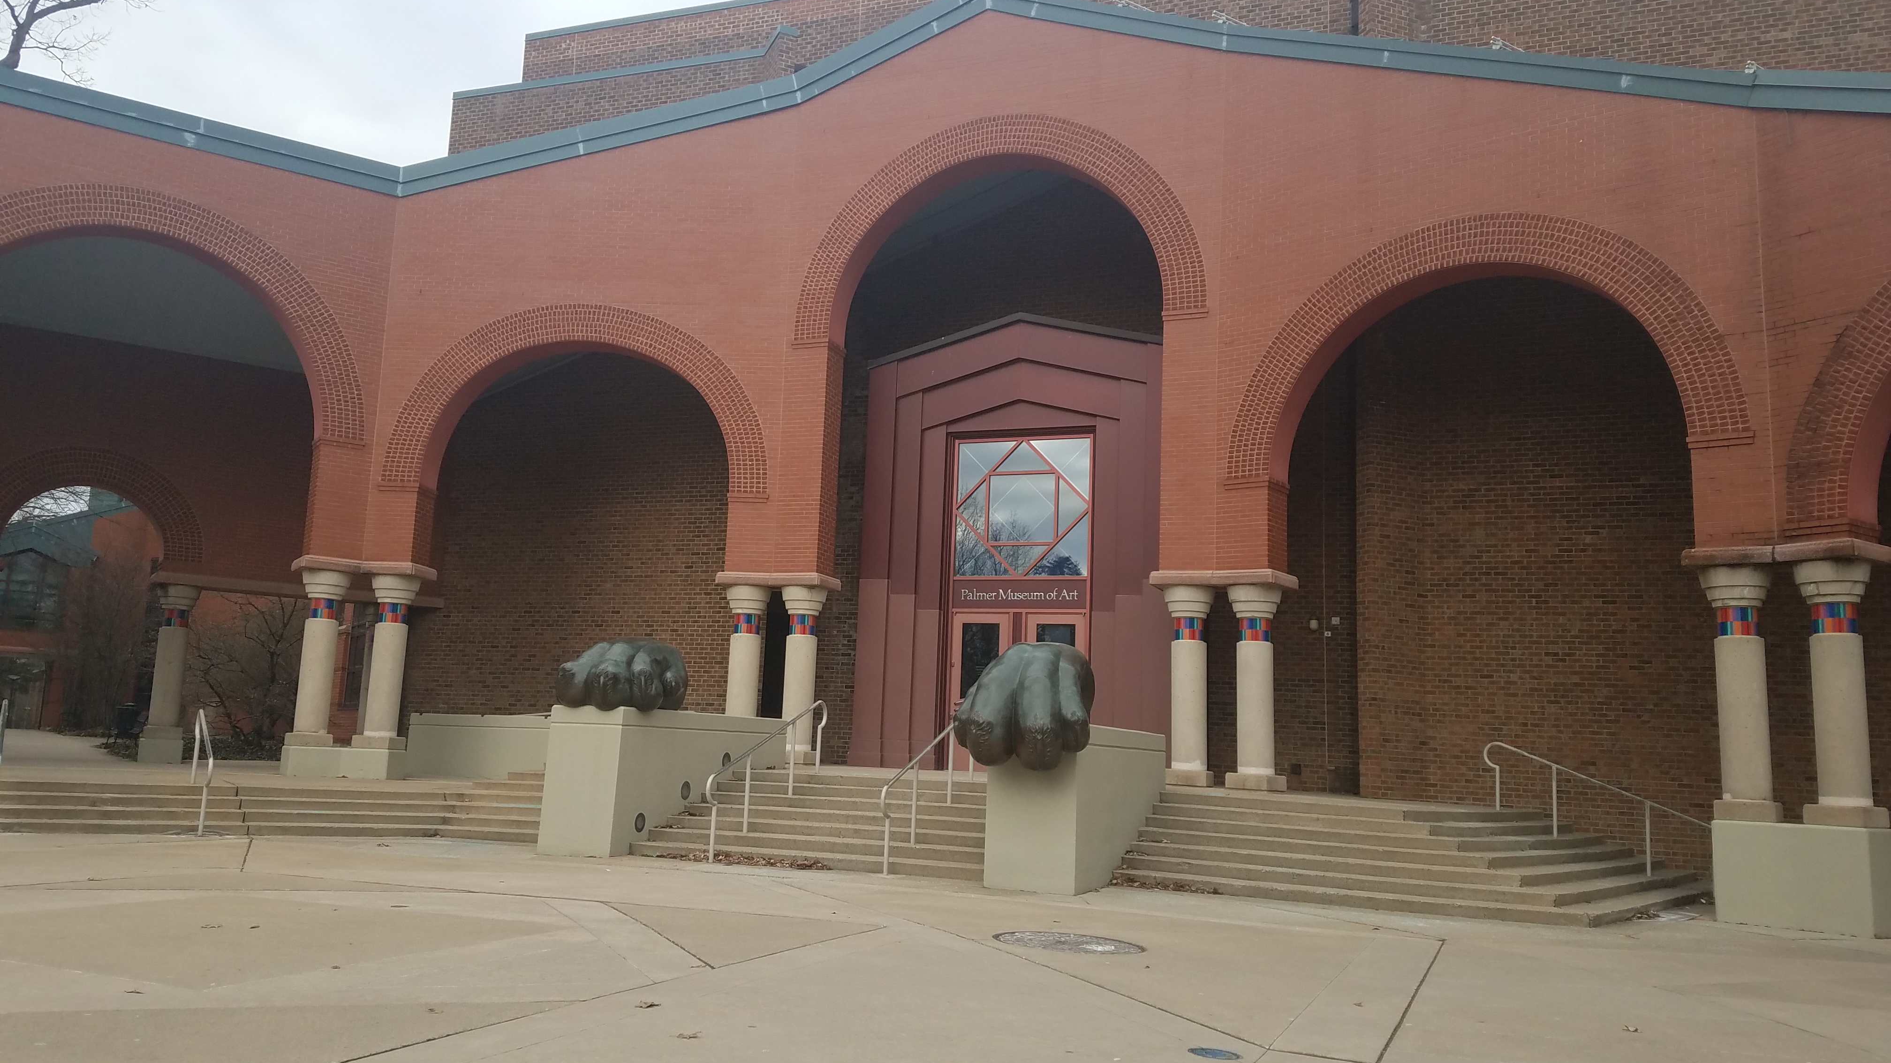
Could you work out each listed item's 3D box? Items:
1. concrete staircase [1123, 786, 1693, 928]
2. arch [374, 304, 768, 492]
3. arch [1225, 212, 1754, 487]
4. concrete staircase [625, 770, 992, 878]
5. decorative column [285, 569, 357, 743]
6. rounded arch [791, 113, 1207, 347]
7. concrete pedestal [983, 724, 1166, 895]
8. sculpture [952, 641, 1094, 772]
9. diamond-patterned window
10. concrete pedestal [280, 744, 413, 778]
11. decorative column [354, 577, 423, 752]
[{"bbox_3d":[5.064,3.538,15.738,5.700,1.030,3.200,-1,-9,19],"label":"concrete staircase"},{"bbox_3d":[-5.775,-2.055,22.671,6.200,3.080,0.580,1,-8,6],"label":"arch"},{"bbox_3d":[6.482,-2.260,17.691,6.350,3.120,0.600,-4,-11,39],"label":"arch"},{"bbox_3d":[-1.162,3.325,16.259,4.350,0.970,1.950,-1,-9,22],"label":"concrete staircase"},{"bbox_3d":[-9.817,1.974,22.253,0.700,2.685,0.700,4,-8,-14],"label":"decorative column"},{"bbox_3d":[0.814,-4.540,21.532,6.570,3.380,0.600,-1,-9,23],"label":"rounded arch"},{"bbox_3d":[1.581,3.079,16.150,0.948,1.655,3.944,-1,-9,21],"label":"concrete pedestal"},{"bbox_3d":[0.831,1.763,14.521,1.330,1.280,1.300,0,-8,17],"label":"sculpture"},{"bbox_3d":[1.196,-0.373,22.321,2.288,2.223,0.120,-1,-9,23],"label":"diamond-patterned window"},{"bbox_3d":[-9.227,3.540,21.819,1.750,0.460,0.750,3,-8,-2],"label":"concrete pedestal"},{"bbox_3d":[-8.771,2.033,22.359,0.700,2.685,0.700,2,-8,4],"label":"decorative column"}]

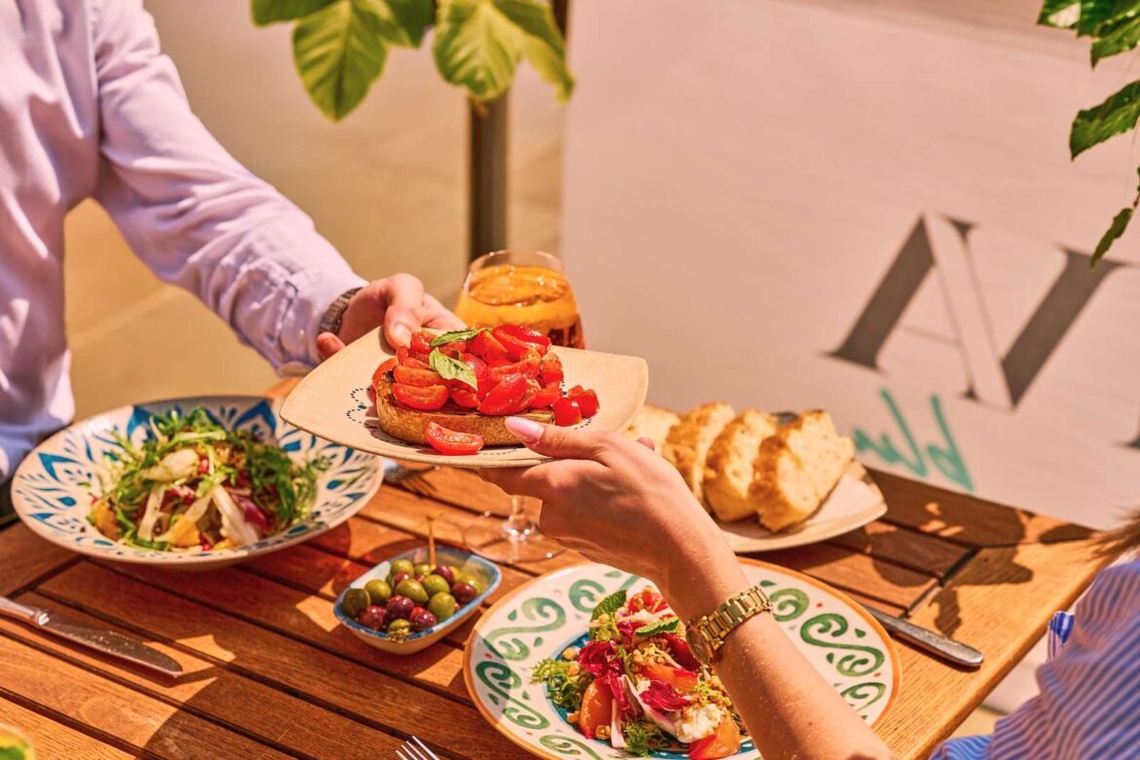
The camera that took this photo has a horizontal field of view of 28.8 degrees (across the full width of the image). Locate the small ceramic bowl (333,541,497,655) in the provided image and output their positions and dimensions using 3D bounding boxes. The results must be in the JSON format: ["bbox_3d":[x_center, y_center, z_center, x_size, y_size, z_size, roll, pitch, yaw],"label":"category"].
[{"bbox_3d":[-0.102,0.158,1.498,0.086,0.035,0.125,16,29,30],"label":"small ceramic bowl"}]

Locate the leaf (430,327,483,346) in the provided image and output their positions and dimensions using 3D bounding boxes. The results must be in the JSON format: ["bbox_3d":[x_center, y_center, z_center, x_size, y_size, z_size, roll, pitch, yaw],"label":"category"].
[{"bbox_3d":[-0.070,-0.027,1.375,0.038,0.012,0.020,-8,25,-18],"label":"leaf"}]

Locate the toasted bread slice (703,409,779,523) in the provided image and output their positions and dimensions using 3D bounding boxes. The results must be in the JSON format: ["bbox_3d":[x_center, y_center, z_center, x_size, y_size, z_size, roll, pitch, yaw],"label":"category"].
[{"bbox_3d":[0.133,0.067,1.673,0.032,0.068,0.085,12,27,25],"label":"toasted bread slice"}]

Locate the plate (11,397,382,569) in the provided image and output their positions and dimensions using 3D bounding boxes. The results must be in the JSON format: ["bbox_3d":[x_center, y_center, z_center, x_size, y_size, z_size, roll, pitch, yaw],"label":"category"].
[{"bbox_3d":[-0.278,0.090,1.676,0.275,0.047,0.275,0,24,0],"label":"plate"}]

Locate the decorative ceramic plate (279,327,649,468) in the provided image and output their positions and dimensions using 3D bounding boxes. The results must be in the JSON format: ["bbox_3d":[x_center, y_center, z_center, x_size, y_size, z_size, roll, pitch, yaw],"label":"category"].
[{"bbox_3d":[-0.065,0.016,1.458,0.227,0.025,0.227,7,24,15],"label":"decorative ceramic plate"}]

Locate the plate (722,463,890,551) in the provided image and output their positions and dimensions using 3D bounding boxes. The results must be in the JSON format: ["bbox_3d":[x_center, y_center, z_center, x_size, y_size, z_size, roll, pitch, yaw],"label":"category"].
[{"bbox_3d":[0.113,0.086,1.669,0.225,0.025,0.225,-9,26,-19],"label":"plate"}]

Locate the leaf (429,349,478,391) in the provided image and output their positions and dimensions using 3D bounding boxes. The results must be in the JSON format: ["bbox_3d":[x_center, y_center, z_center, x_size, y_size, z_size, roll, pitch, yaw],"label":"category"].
[{"bbox_3d":[-0.075,-0.007,1.430,0.022,0.010,0.042,-32,58,-32],"label":"leaf"}]

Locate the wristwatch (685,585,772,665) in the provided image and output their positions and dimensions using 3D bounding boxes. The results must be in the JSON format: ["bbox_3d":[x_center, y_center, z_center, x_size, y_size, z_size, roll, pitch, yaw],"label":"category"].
[{"bbox_3d":[0.095,0.146,1.318,0.052,0.059,0.028,-21,60,-27],"label":"wristwatch"}]

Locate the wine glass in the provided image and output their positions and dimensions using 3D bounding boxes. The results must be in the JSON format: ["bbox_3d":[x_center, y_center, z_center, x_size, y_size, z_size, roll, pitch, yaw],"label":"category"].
[{"bbox_3d":[-0.037,0.021,1.624,0.096,0.214,0.096,0,24,0],"label":"wine glass"}]

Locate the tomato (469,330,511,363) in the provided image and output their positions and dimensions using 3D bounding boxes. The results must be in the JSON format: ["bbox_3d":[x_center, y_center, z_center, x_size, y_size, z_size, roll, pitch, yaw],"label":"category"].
[{"bbox_3d":[-0.053,-0.022,1.451,0.028,0.019,0.021,0,25,0],"label":"tomato"}]

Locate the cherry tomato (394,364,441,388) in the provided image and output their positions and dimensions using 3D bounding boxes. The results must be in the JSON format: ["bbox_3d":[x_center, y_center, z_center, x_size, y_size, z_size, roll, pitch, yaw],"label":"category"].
[{"bbox_3d":[-0.093,-0.002,1.357,0.032,0.018,0.020,-4,24,-9],"label":"cherry tomato"}]

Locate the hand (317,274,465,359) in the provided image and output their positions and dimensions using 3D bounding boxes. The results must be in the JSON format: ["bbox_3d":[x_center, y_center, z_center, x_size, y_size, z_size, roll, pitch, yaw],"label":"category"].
[{"bbox_3d":[-0.113,-0.032,1.455,0.135,0.070,0.095,20,31,38],"label":"hand"}]

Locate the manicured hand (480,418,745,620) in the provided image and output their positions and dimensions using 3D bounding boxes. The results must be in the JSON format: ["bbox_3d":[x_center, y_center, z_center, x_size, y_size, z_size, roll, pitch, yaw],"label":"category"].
[{"bbox_3d":[0.026,0.083,1.335,0.175,0.090,0.090,29,35,28],"label":"manicured hand"}]

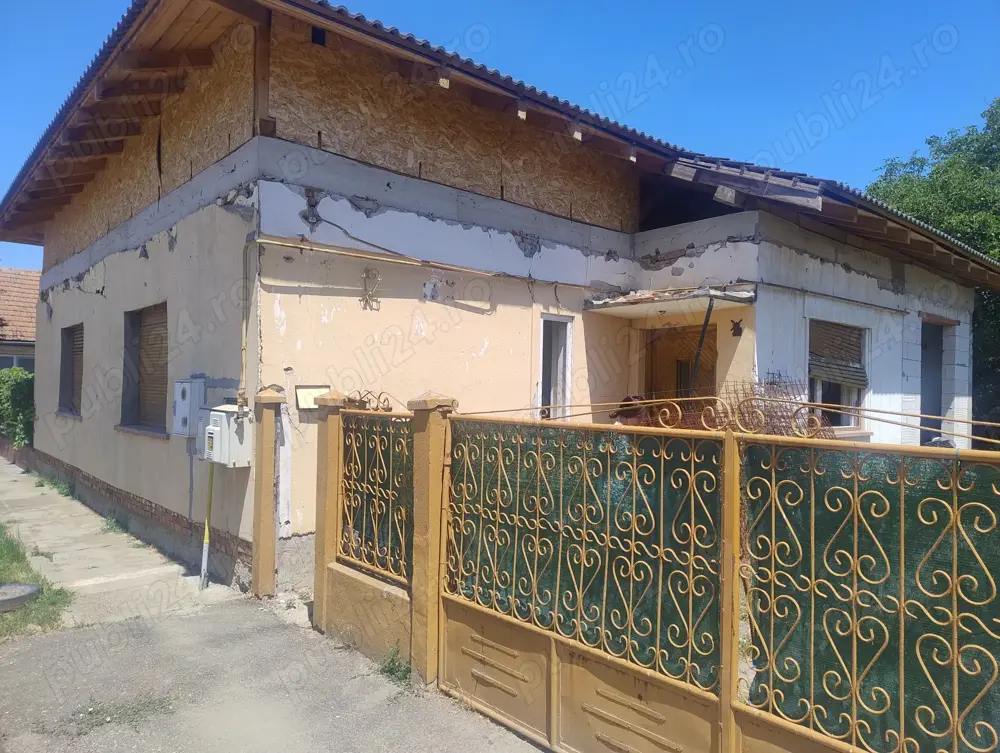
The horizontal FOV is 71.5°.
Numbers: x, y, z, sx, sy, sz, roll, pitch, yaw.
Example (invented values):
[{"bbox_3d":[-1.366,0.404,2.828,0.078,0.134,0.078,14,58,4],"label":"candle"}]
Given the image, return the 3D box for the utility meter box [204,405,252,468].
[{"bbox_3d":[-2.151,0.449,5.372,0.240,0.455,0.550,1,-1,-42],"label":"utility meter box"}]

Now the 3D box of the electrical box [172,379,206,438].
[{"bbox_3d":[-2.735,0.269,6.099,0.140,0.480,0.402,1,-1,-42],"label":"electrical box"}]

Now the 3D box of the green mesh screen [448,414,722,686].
[{"bbox_3d":[0.255,0.672,3.009,0.043,0.914,1.551,1,-1,-42],"label":"green mesh screen"}]

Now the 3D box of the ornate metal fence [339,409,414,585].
[{"bbox_3d":[-0.703,0.684,4.072,0.043,0.924,0.905,1,-1,-42],"label":"ornate metal fence"}]

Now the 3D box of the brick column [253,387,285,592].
[{"bbox_3d":[-1.746,0.864,5.203,0.183,1.529,0.182,1,-1,-42],"label":"brick column"}]

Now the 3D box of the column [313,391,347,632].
[{"bbox_3d":[-1.081,0.849,4.464,0.183,1.519,0.190,1,-1,-42],"label":"column"}]

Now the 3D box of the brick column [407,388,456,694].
[{"bbox_3d":[-0.361,0.837,3.666,0.183,1.508,0.187,1,-1,-42],"label":"brick column"}]

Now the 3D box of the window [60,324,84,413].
[{"bbox_3d":[-6.202,-0.094,10.211,0.192,1.293,1.534,1,-1,-42],"label":"window"}]

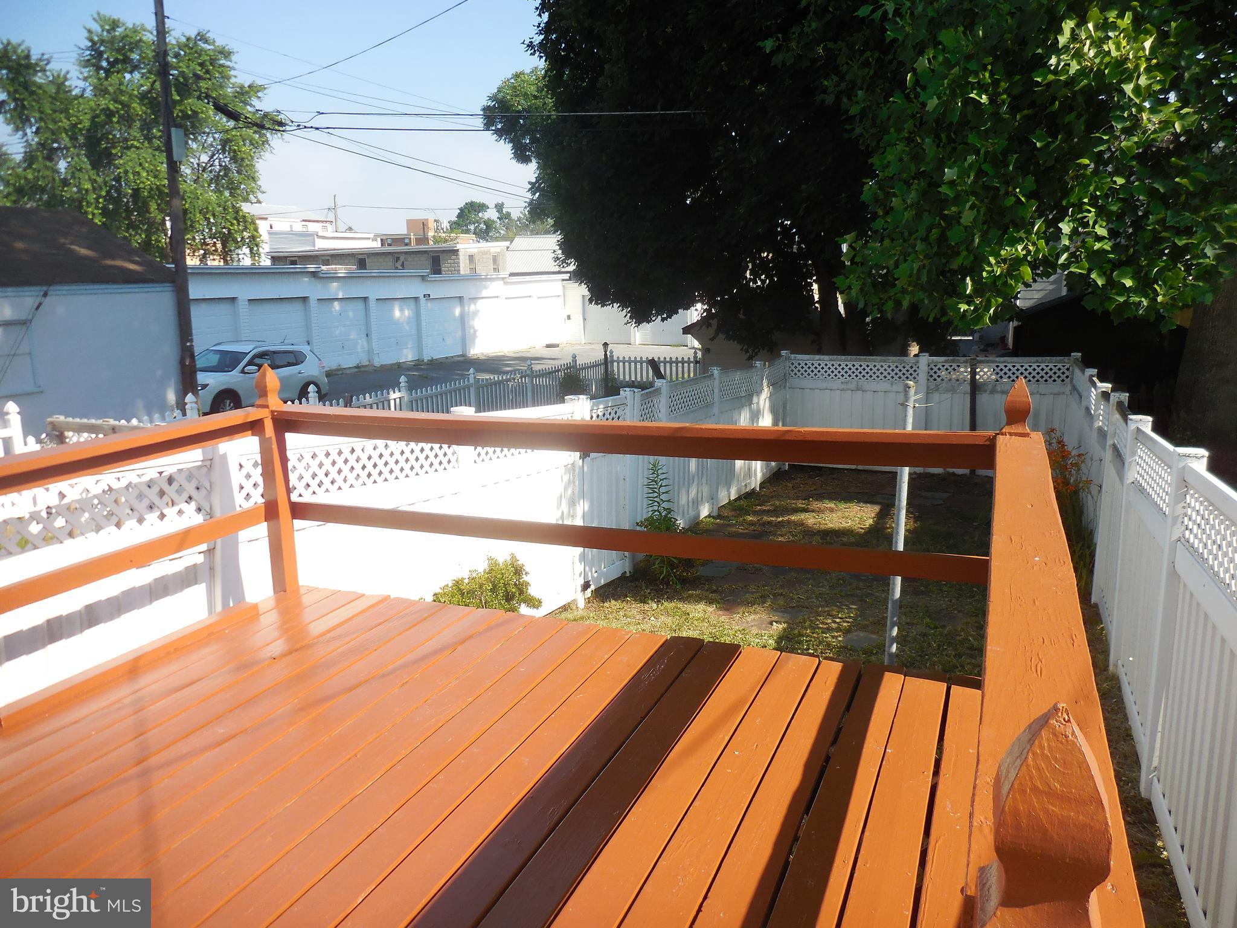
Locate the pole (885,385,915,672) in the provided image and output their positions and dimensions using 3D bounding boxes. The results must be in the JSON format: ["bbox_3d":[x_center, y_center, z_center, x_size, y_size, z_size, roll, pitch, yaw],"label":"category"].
[{"bbox_3d":[1.645,0.589,5.283,0.062,2.179,0.062,5,13,23],"label":"pole"}]

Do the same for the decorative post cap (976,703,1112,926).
[{"bbox_3d":[0.368,0.297,0.772,0.090,0.190,0.090,4,13,23],"label":"decorative post cap"}]

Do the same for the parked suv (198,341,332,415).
[{"bbox_3d":[-8.962,-2.004,21.238,1.840,1.720,4.630,4,12,22],"label":"parked suv"}]

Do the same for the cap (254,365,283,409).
[{"bbox_3d":[-1.585,-0.354,4.036,0.090,0.190,0.090,4,13,23],"label":"cap"}]

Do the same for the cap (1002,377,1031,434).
[{"bbox_3d":[1.317,-0.190,2.943,0.090,0.190,0.090,4,13,23],"label":"cap"}]

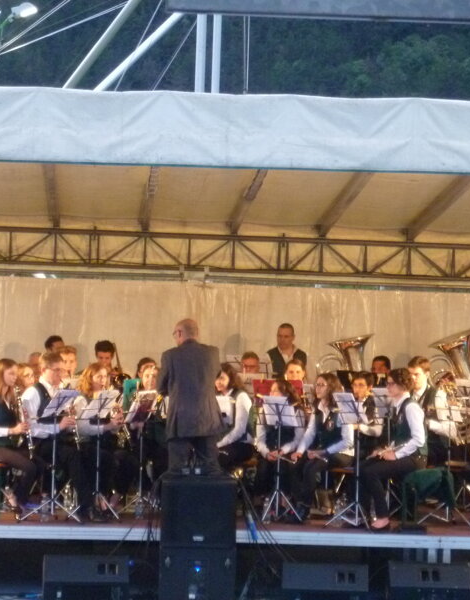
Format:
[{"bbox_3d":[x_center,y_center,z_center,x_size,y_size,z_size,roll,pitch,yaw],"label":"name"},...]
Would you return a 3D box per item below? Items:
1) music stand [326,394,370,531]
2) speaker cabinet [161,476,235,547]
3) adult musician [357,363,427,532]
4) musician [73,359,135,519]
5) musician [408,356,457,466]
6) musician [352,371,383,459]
[{"bbox_3d":[0.977,1.324,22.100,0.450,1.110,0.380,2,0,37],"label":"music stand"},{"bbox_3d":[-0.285,1.659,20.750,0.580,0.520,0.600,1,0,0],"label":"speaker cabinet"},{"bbox_3d":[1.324,1.237,22.200,0.660,1.320,0.450,1,0,-13],"label":"adult musician"},{"bbox_3d":[-1.113,1.187,22.500,0.450,1.280,0.600,1,0,-41],"label":"musician"},{"bbox_3d":[1.758,1.213,23.900,0.500,1.370,0.700,2,0,43],"label":"musician"},{"bbox_3d":[1.179,1.258,24.000,0.480,1.250,0.680,2,0,23],"label":"musician"}]

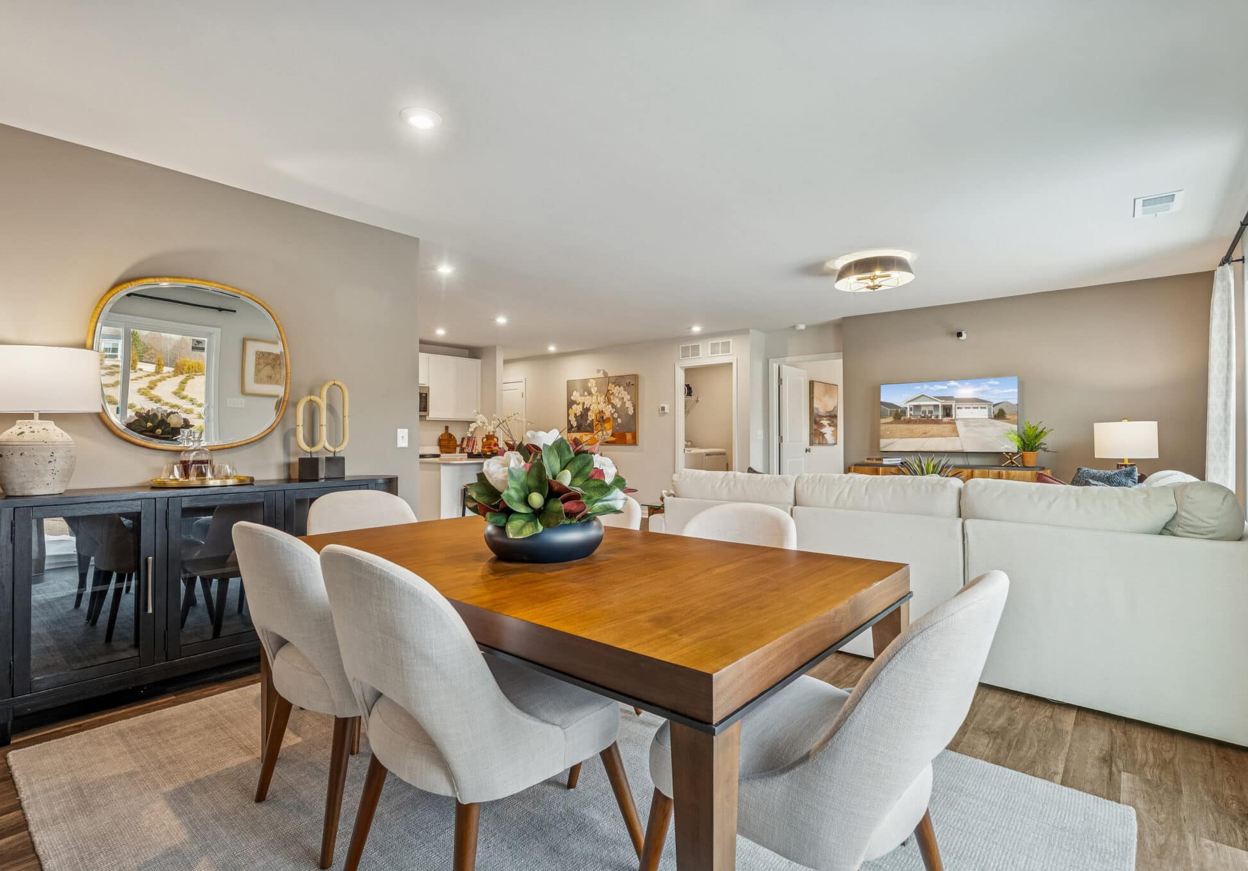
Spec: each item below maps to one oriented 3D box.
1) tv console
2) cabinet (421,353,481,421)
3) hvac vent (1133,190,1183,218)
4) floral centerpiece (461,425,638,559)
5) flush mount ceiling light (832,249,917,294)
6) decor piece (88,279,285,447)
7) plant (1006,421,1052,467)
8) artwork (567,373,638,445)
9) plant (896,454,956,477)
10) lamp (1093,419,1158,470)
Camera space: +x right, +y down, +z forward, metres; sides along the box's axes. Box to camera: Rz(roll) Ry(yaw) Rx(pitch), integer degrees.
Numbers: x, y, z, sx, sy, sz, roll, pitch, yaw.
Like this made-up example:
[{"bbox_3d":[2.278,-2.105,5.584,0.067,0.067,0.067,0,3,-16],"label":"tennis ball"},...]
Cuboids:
[{"bbox_3d":[3.055,0.714,5.877,1.670,0.852,0.420,0,0,40],"label":"tv console"},{"bbox_3d":[-2.530,-0.688,8.860,0.330,0.915,0.950,0,0,40],"label":"cabinet"},{"bbox_3d":[3.020,-1.307,3.498,0.200,0.020,0.360,0,0,40],"label":"hvac vent"},{"bbox_3d":[-0.242,0.180,1.980,0.520,0.390,0.500,0,0,0],"label":"floral centerpiece"},{"bbox_3d":[1.810,-1.212,4.460,0.575,0.210,0.575,0,0,40],"label":"flush mount ceiling light"},{"bbox_3d":[-2.130,-0.352,3.090,0.050,0.850,0.850,2,1,40],"label":"decor piece"},{"bbox_3d":[3.580,0.065,5.450,0.400,0.415,0.380,0,0,40],"label":"plant"},{"bbox_3d":[-0.330,-0.348,9.006,1.340,0.975,0.050,0,0,40],"label":"artwork"},{"bbox_3d":[2.200,0.400,4.480,0.460,0.480,0.460,0,0,40],"label":"plant"},{"bbox_3d":[3.975,0.200,4.888,0.390,0.660,0.390,0,0,40],"label":"lamp"}]

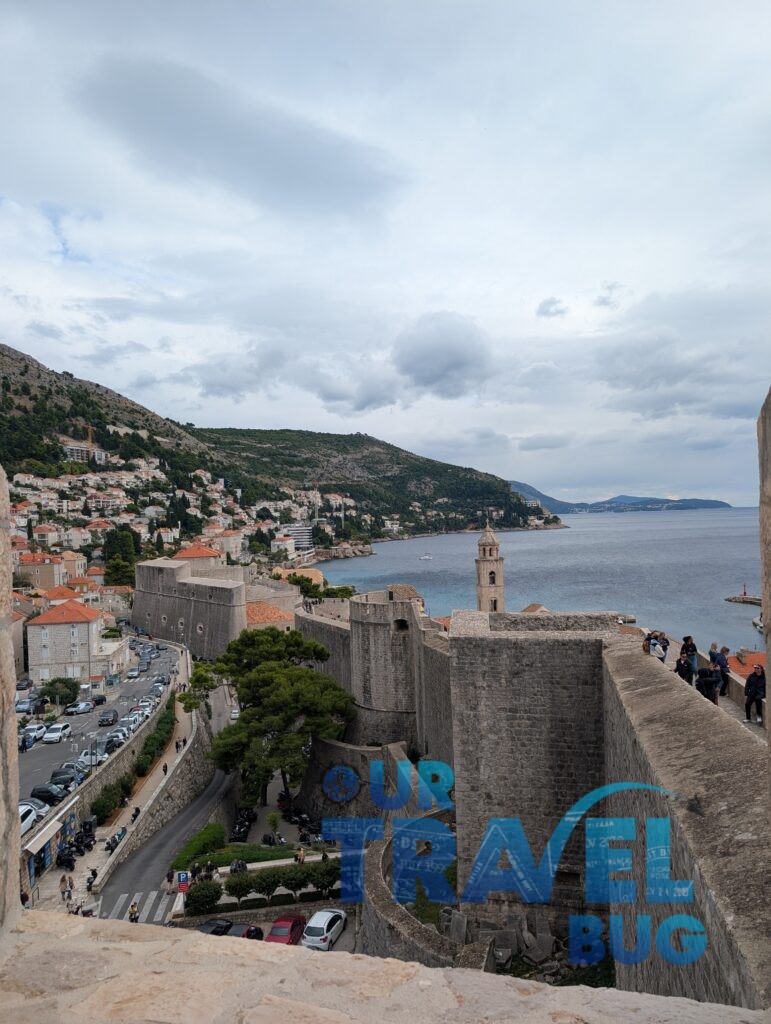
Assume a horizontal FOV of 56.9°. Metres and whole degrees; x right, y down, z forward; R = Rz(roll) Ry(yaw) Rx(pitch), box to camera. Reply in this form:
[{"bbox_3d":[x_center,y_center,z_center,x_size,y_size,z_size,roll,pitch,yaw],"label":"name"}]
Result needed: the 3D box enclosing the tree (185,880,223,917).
[{"bbox_3d":[-12.671,26.908,49.500,2.450,2.350,2.450,-1,0,0],"label":"tree"}]

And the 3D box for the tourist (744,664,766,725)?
[{"bbox_3d":[10.668,5.242,20.500,0.600,1.660,0.450,-1,0,31],"label":"tourist"}]

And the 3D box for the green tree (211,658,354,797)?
[{"bbox_3d":[-11.432,24.647,78.200,14.600,14.800,13.500,-2,0,0],"label":"green tree"}]

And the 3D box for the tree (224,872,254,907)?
[{"bbox_3d":[-9.602,24.808,46.600,1.950,2.400,1.950,-1,0,0],"label":"tree"}]

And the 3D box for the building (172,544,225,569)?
[{"bbox_3d":[-70.500,18.000,266.000,16.000,14.000,17.000,-1,0,-10],"label":"building"}]

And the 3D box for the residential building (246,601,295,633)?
[{"bbox_3d":[-36.484,34.743,222.883,15.500,12.400,11.000,-1,0,-24],"label":"residential building"}]

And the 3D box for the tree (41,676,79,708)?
[{"bbox_3d":[-46.238,25.712,101.000,5.000,4.600,4.900,-1,0,0],"label":"tree"}]

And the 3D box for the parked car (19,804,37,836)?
[{"bbox_3d":[-29.450,24.870,56.200,1.800,1.550,4.250,-1,0,-3],"label":"parked car"}]

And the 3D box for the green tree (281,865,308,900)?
[{"bbox_3d":[-6.259,25.674,48.819,2.000,2.350,2.000,-2,0,0],"label":"green tree"}]

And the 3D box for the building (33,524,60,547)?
[{"bbox_3d":[-161.146,11.171,337.978,9.500,10.300,10.000,-2,0,7],"label":"building"}]

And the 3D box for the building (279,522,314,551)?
[{"bbox_3d":[-104.585,29.712,845.000,38.000,33.000,25.000,-1,0,-27],"label":"building"}]

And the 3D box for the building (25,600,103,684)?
[{"bbox_3d":[-55.400,21.950,123.700,10.100,13.000,11.000,-1,0,-12],"label":"building"}]

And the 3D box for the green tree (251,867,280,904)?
[{"bbox_3d":[-8.199,25.726,48.601,2.050,2.350,2.050,-2,0,0],"label":"green tree"}]

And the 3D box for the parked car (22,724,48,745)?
[{"bbox_3d":[-42.497,26.756,85.500,1.800,1.520,4.250,-1,0,-2],"label":"parked car"}]

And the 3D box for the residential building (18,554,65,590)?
[{"bbox_3d":[-114.652,20.243,235.941,11.200,12.300,8.500,-2,0,3],"label":"residential building"}]

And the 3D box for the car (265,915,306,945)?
[{"bbox_3d":[-6.173,26.009,44.338,1.700,1.400,4.100,-1,0,9],"label":"car"}]

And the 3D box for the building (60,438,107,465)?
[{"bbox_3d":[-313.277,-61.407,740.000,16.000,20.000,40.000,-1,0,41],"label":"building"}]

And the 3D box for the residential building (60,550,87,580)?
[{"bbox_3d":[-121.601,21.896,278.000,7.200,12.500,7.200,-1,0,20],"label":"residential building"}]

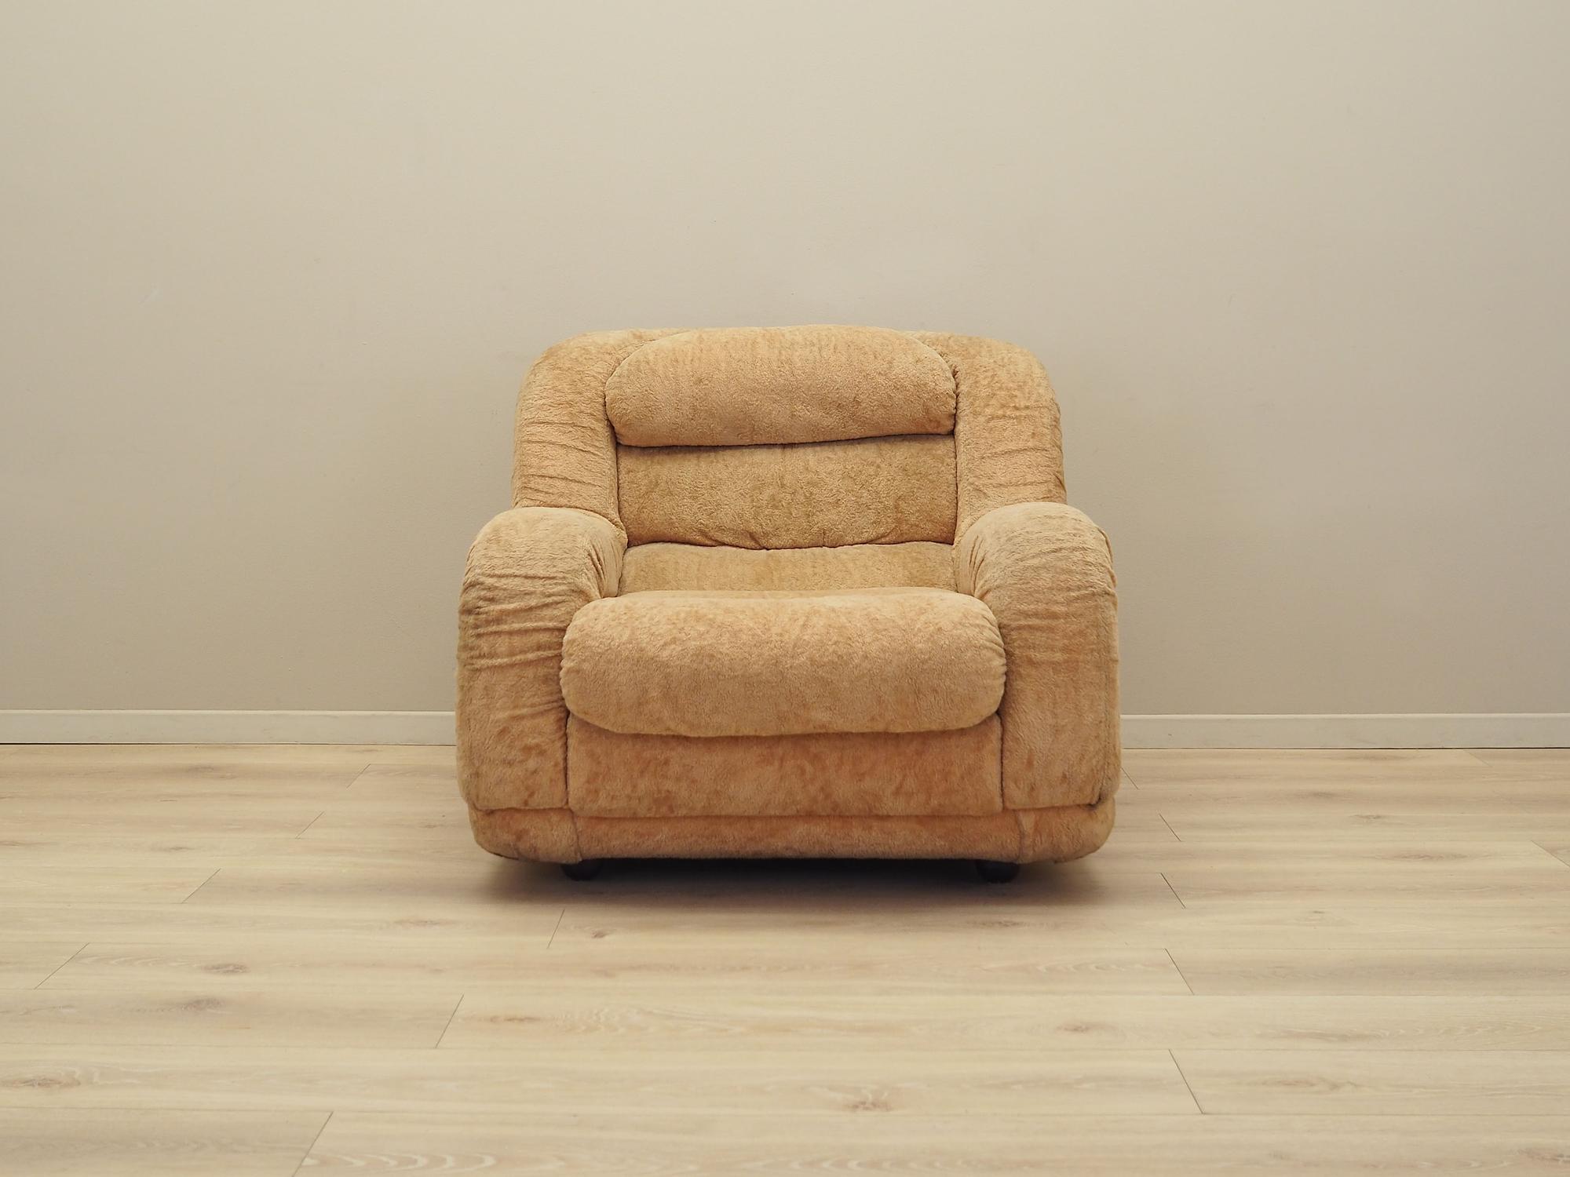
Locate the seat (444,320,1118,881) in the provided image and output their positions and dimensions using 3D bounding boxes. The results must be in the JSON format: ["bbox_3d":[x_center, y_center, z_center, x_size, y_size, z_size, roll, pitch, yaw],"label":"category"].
[{"bbox_3d":[0.008,-0.014,2.530,0.968,0.831,0.817,0,9,1],"label":"seat"}]

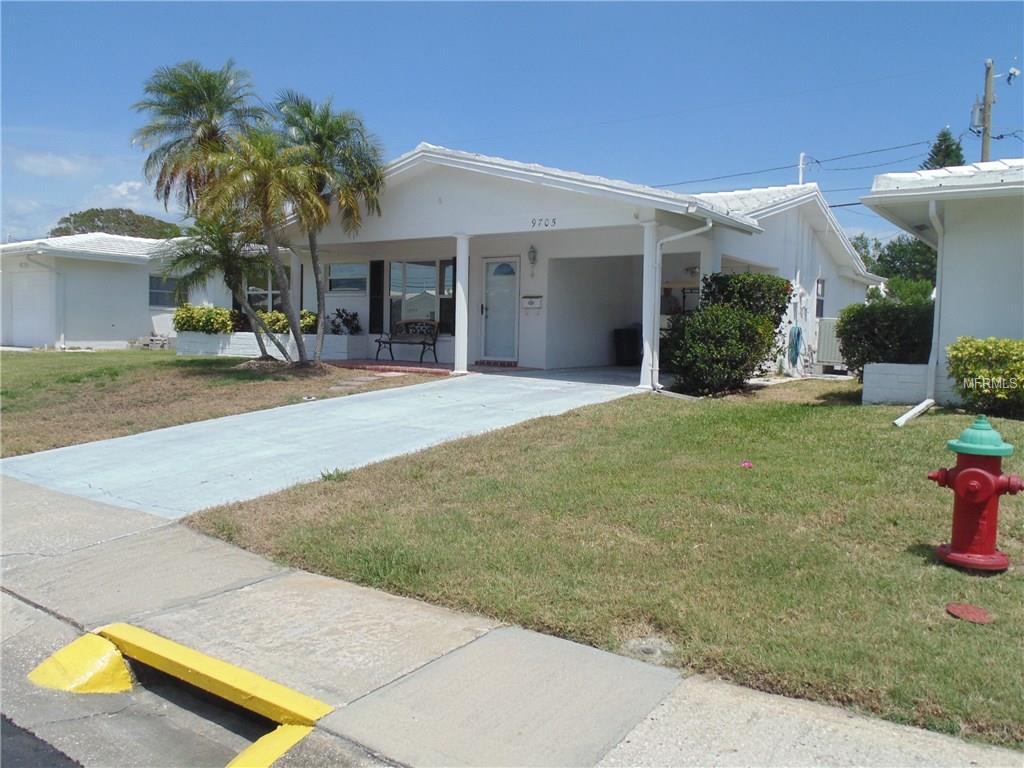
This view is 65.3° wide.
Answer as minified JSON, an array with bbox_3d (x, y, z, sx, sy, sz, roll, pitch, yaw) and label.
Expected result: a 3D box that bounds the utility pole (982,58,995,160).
[{"bbox_3d":[15.027,-5.440,25.617,0.280,9.700,0.280,3,4,33],"label":"utility pole"}]

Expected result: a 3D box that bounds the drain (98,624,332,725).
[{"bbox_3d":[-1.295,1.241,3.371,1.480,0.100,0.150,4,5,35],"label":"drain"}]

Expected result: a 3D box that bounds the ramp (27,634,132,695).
[{"bbox_3d":[-1.885,1.241,3.523,0.410,0.140,0.310,4,5,35],"label":"ramp"}]

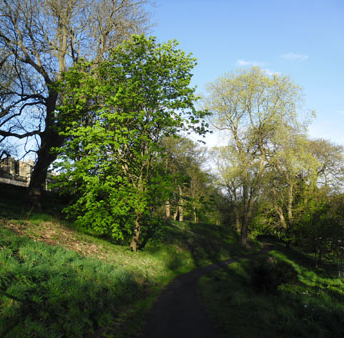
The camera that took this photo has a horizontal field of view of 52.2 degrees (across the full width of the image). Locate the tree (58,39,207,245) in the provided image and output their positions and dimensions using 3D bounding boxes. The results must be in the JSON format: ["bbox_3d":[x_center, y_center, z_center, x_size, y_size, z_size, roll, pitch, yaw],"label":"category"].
[{"bbox_3d":[-2.080,-1.360,18.000,7.600,11.100,7.000,0,-5,0],"label":"tree"}]

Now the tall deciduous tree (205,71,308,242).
[{"bbox_3d":[7.340,-1.090,30.500,8.800,15.700,8.300,0,-5,0],"label":"tall deciduous tree"}]

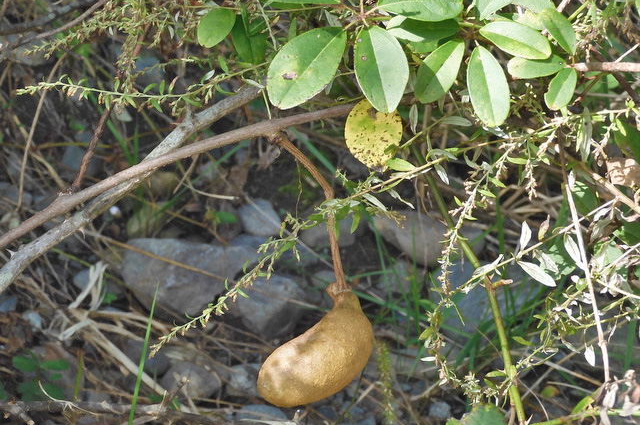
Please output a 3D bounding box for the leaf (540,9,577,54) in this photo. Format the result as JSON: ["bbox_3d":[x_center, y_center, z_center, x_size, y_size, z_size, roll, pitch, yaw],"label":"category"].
[{"bbox_3d":[0.142,-0.108,1.050,0.016,0.008,0.033,-33,78,3],"label":"leaf"}]

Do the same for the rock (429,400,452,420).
[{"bbox_3d":[0.095,0.156,1.386,0.019,0.015,0.016,3,35,4],"label":"rock"}]

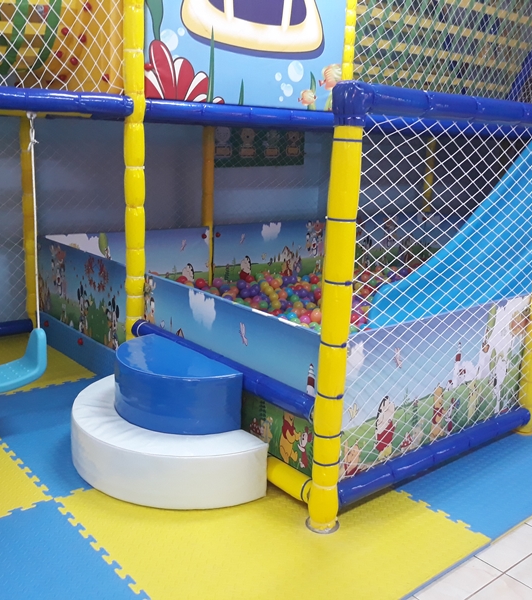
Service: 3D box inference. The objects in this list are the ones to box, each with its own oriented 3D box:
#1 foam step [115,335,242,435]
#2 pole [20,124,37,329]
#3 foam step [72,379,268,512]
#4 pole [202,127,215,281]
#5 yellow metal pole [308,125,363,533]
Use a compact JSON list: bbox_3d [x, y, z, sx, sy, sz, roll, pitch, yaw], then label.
[{"bbox_3d":[-0.403,0.324,2.391,0.304,0.216,0.617,-10,18,-39],"label":"foam step"},{"bbox_3d":[-1.385,-0.397,3.677,0.078,1.326,0.078,-10,18,-39],"label":"pole"},{"bbox_3d":[-0.475,0.534,2.389,0.455,0.195,0.935,-10,18,-39],"label":"foam step"},{"bbox_3d":[-0.423,-0.559,4.453,0.080,1.326,0.080,-10,18,-39],"label":"pole"},{"bbox_3d":[0.204,0.133,1.885,0.088,1.258,0.088,2,14,0],"label":"yellow metal pole"}]

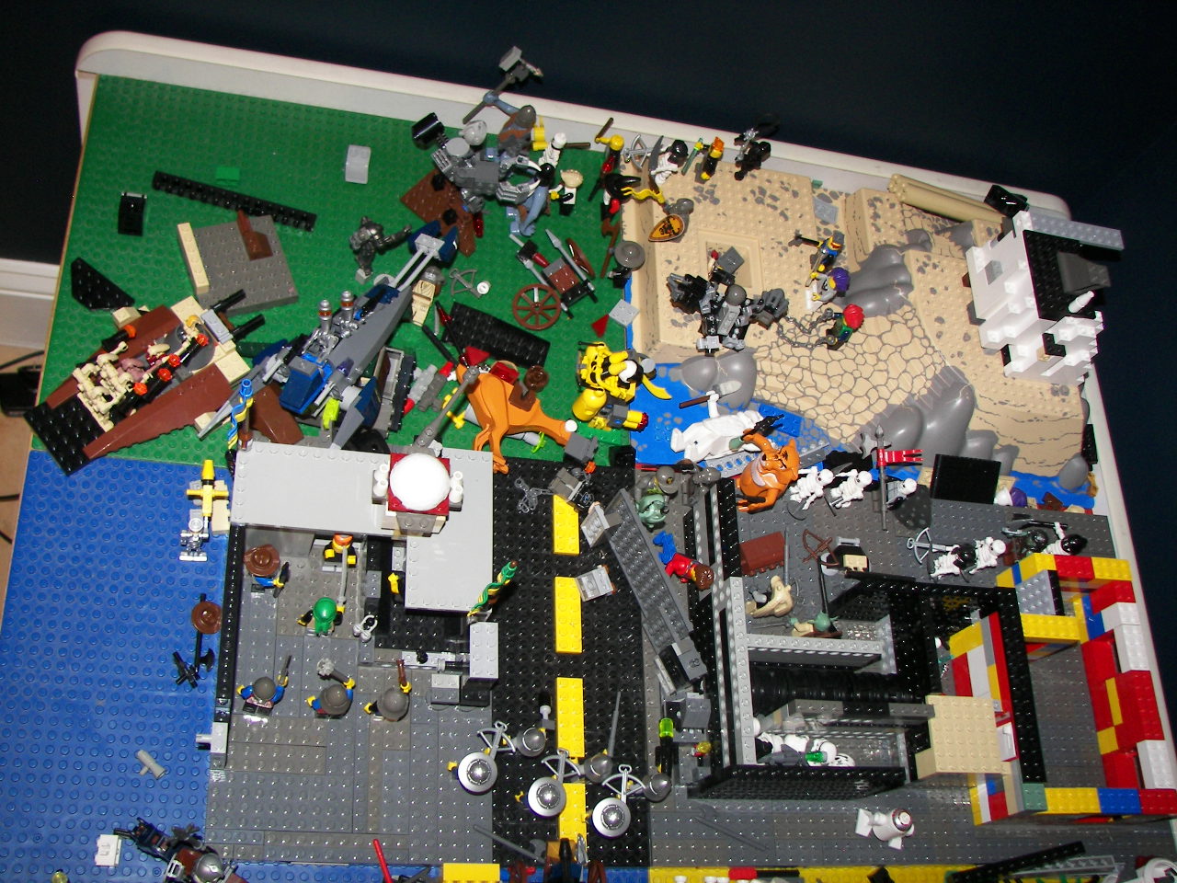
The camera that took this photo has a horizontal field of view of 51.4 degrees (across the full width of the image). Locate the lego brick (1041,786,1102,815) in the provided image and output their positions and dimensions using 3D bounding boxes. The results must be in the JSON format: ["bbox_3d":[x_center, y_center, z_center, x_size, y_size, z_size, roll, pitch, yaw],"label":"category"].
[{"bbox_3d":[0.298,0.226,0.767,0.048,0.011,0.016,6,64,-15],"label":"lego brick"}]

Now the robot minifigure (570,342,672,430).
[{"bbox_3d":[0.020,-0.037,0.836,0.060,0.042,0.050,6,64,-15],"label":"robot minifigure"}]

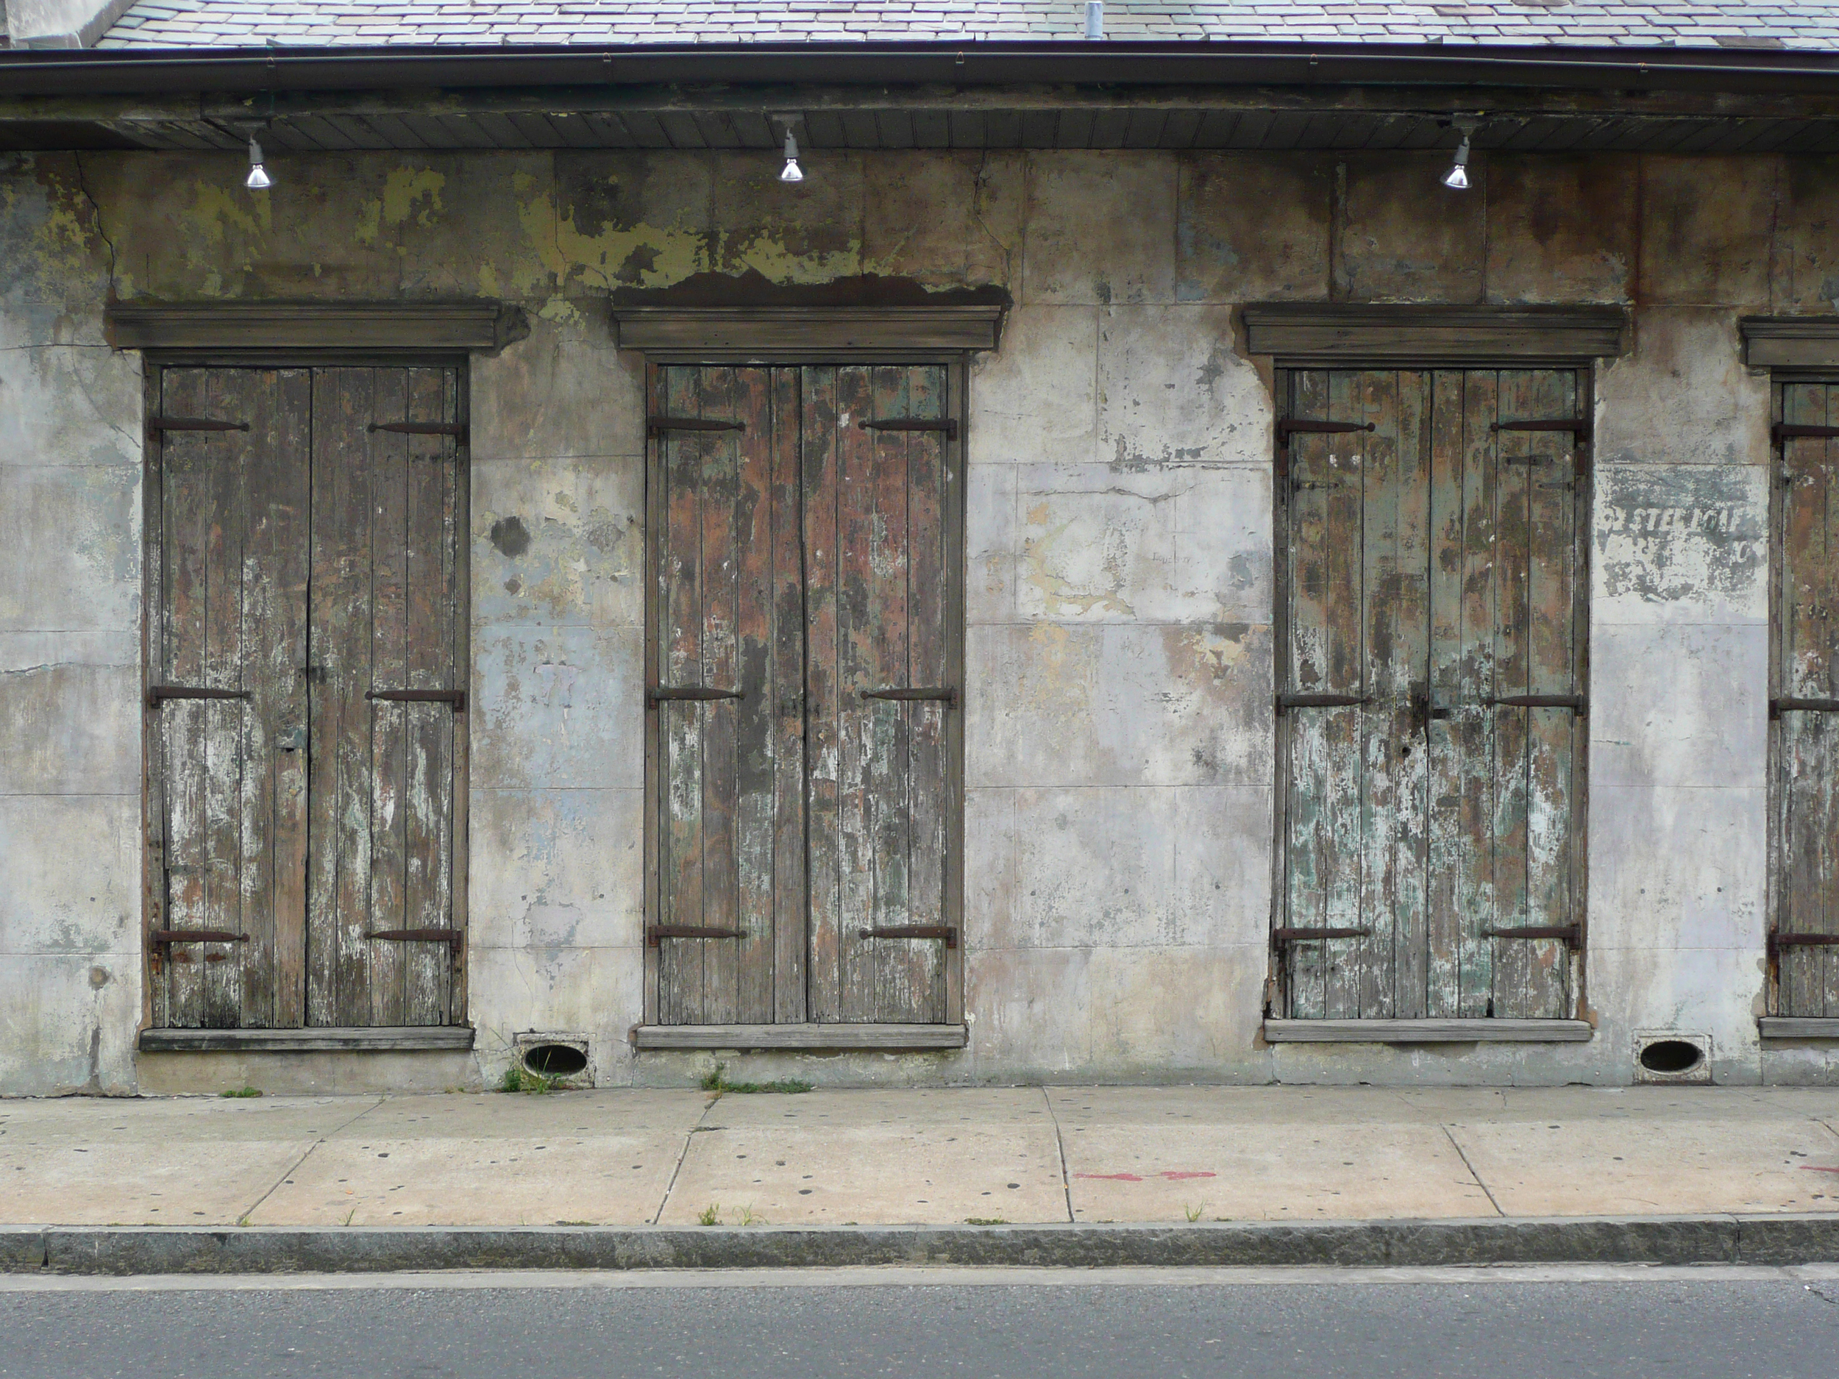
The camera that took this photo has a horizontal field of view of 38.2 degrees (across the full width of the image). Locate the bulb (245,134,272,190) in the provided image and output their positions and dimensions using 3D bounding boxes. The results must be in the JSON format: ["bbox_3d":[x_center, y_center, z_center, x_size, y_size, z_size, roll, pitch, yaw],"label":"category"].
[{"bbox_3d":[-2.304,-1.839,9.267,0.105,0.195,0.110,-5,1,0],"label":"bulb"}]

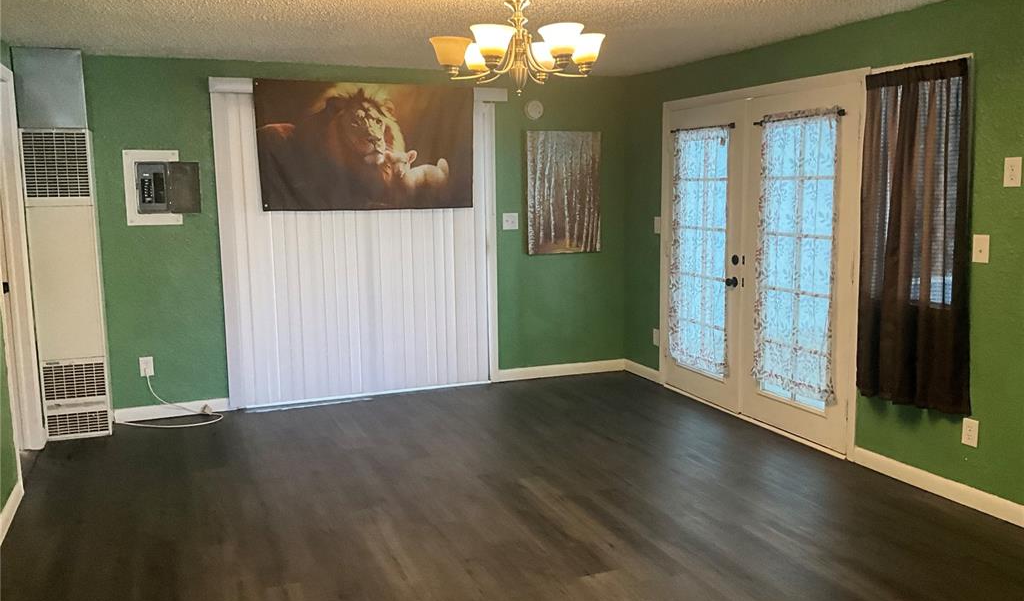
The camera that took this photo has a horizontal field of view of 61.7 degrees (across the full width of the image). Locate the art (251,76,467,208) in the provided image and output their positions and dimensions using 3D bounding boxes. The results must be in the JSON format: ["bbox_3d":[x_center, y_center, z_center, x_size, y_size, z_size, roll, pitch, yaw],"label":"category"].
[{"bbox_3d":[-1.002,-1.091,6.105,1.537,0.884,0.020,-4,8,-22],"label":"art"}]

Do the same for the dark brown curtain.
[{"bbox_3d":[1.996,-0.315,4.325,0.060,1.682,0.646,-4,8,-22],"label":"dark brown curtain"}]

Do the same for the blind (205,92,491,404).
[{"bbox_3d":[-1.083,-0.388,6.206,1.931,2.163,0.090,-4,8,-22],"label":"blind"}]

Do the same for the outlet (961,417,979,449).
[{"bbox_3d":[2.200,0.637,4.108,0.010,0.120,0.077,-4,8,-22],"label":"outlet"}]

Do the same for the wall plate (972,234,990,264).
[{"bbox_3d":[2.132,-0.233,3.896,0.010,0.128,0.083,-4,8,-22],"label":"wall plate"}]

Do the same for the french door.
[{"bbox_3d":[1.552,-0.281,5.631,0.105,2.123,1.976,-4,8,-22],"label":"french door"}]

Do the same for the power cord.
[{"bbox_3d":[-2.276,0.661,5.721,0.670,0.310,0.333,-4,8,-22],"label":"power cord"}]

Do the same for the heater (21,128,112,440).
[{"bbox_3d":[-2.796,-0.103,5.425,0.370,1.913,0.322,-4,8,-22],"label":"heater"}]

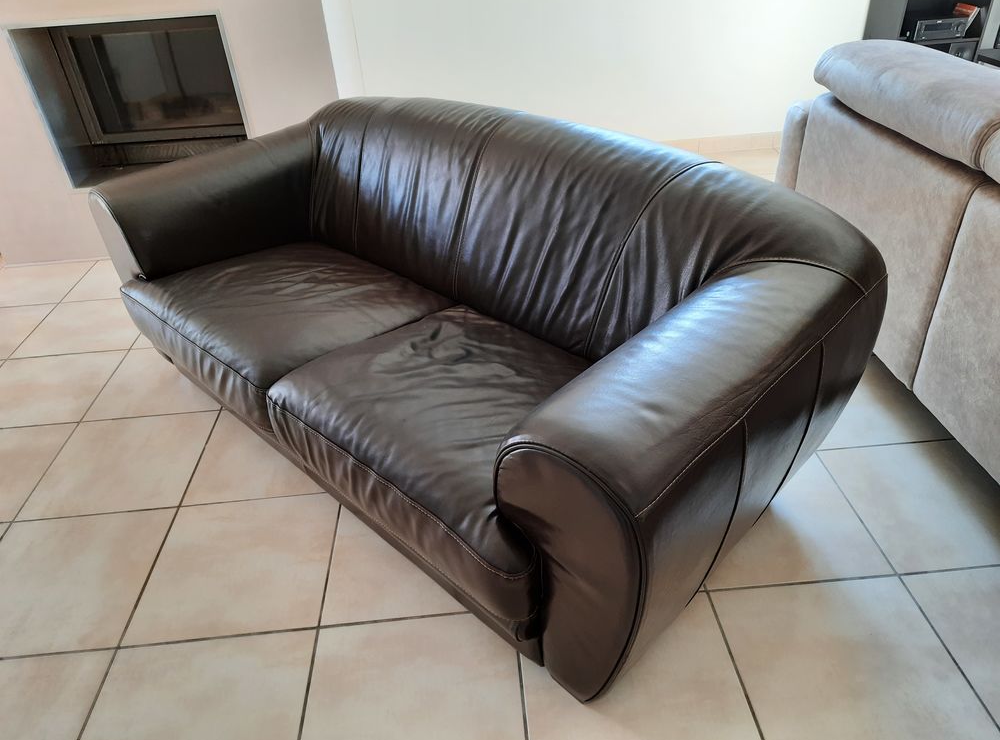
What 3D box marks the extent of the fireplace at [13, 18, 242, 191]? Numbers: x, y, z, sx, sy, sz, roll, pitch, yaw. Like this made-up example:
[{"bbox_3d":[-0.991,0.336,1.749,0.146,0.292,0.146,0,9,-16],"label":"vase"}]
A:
[{"bbox_3d":[-1.498,-1.204,3.035,0.797,0.635,0.400,-5,35,-1],"label":"fireplace"}]

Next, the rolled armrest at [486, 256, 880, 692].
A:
[{"bbox_3d":[0.422,0.188,1.480,0.331,0.641,0.904,27,46,36],"label":"rolled armrest"}]

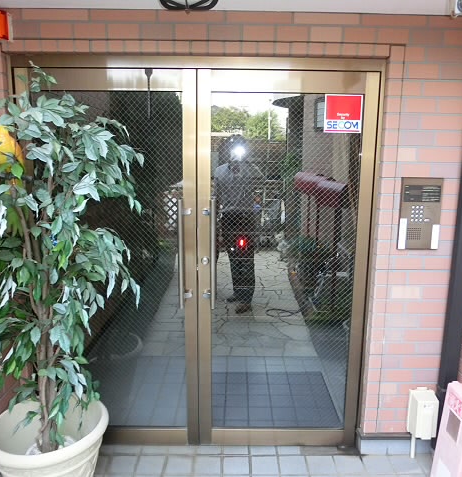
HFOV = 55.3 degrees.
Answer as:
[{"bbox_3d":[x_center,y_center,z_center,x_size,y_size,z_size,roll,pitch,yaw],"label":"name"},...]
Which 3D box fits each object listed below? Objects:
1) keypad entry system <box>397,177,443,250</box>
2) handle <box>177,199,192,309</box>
[{"bbox_3d":[0.912,-0.117,2.131,0.188,0.348,0.025,1,11,0],"label":"keypad entry system"},{"bbox_3d":[-0.225,0.080,2.203,0.060,0.551,0.070,1,11,0],"label":"handle"}]

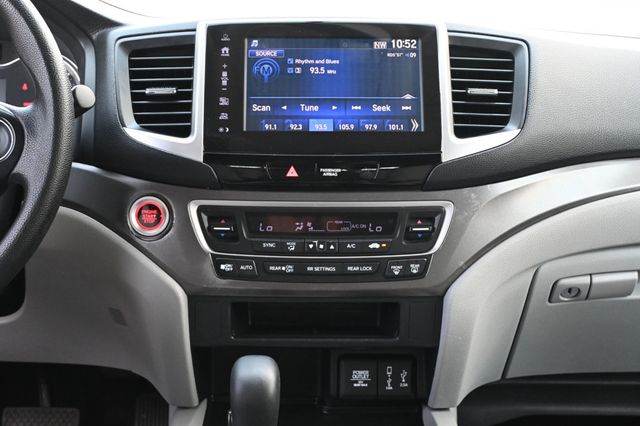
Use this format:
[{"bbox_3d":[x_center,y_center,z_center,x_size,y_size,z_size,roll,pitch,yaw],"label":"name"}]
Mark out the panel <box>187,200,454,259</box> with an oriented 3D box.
[{"bbox_3d":[0.001,0.017,0.973,0.249,0.054,0.028,0,-15,0],"label":"panel"}]

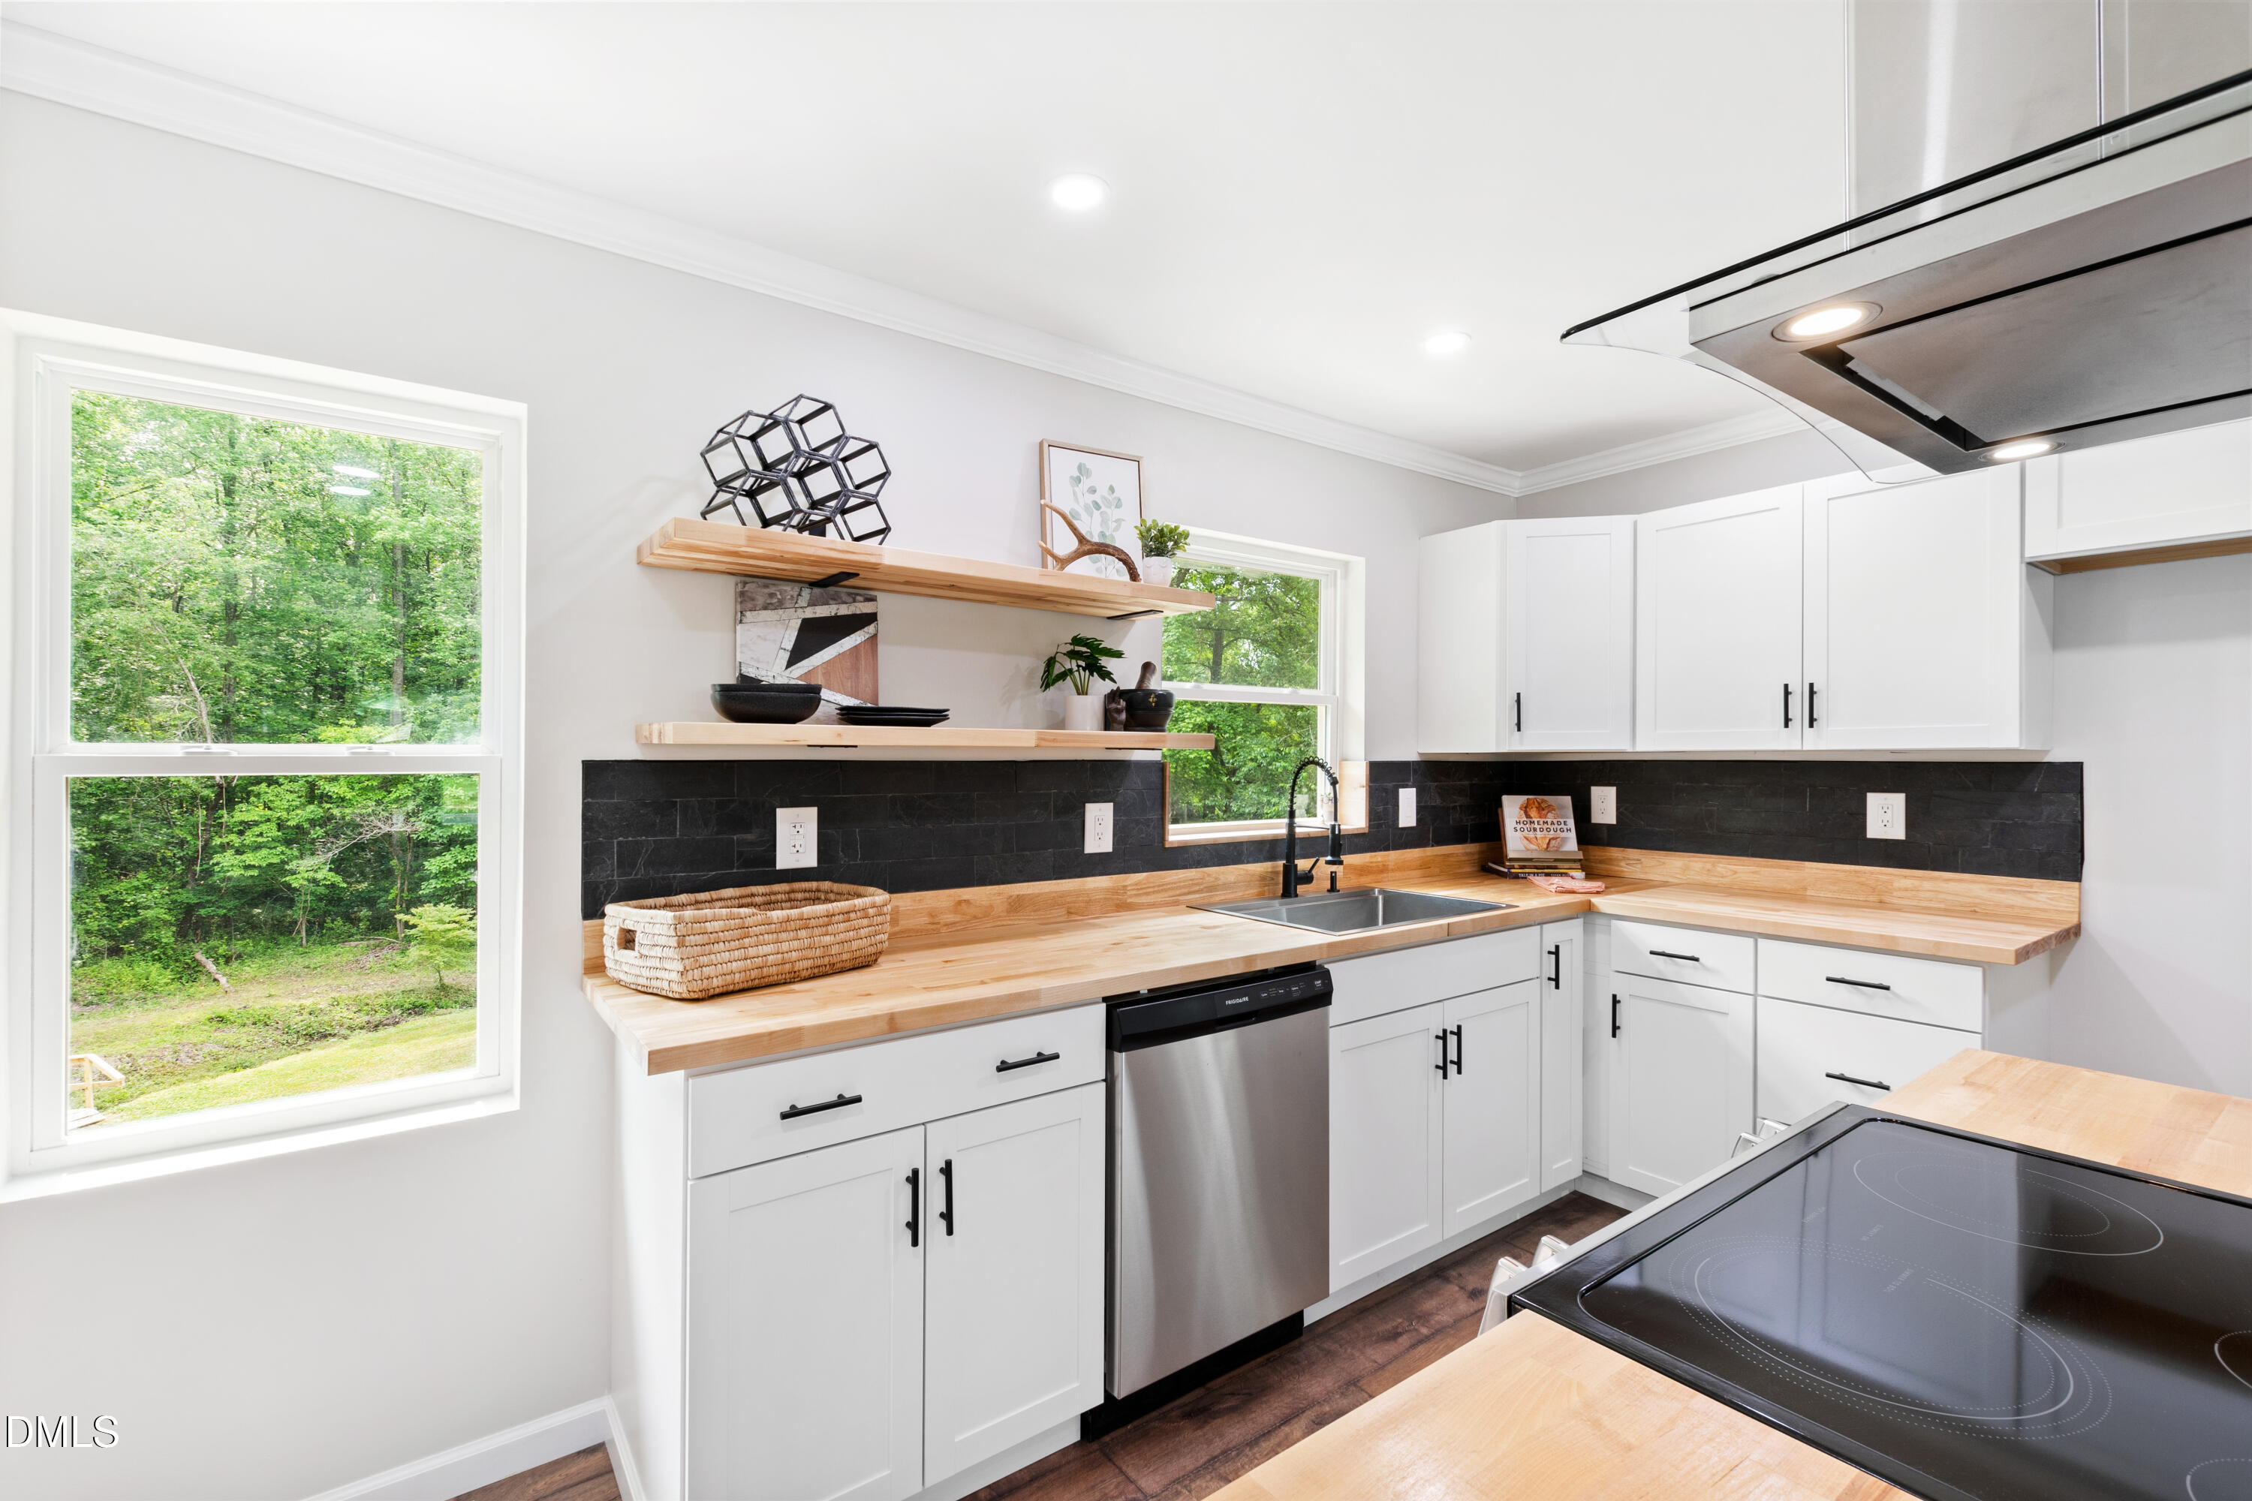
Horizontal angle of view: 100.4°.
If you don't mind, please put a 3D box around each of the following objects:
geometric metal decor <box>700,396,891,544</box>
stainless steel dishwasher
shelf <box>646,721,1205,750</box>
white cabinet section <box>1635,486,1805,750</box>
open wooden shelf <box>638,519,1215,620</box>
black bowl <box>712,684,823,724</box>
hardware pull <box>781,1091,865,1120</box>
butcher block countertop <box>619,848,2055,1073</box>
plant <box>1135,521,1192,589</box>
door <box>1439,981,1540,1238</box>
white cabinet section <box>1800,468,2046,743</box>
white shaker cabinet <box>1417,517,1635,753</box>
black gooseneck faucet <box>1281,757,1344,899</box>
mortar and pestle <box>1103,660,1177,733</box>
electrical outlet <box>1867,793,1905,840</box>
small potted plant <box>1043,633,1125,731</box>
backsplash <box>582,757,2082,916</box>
[{"bbox_3d":[-0.668,-0.547,1.908,0.310,0.293,0.170,1,-1,-42],"label":"geometric metal decor"},{"bbox_3d":[0.053,0.927,2.194,0.600,0.873,0.610,1,-1,-36],"label":"stainless steel dishwasher"},{"bbox_3d":[-0.378,-0.024,2.117,1.243,0.037,0.336,1,-1,-36],"label":"shelf"},{"bbox_3d":[1.905,-0.378,2.943,0.300,0.762,0.464,0,-1,-35],"label":"white cabinet section"},{"bbox_3d":[-0.380,-0.384,2.131,1.250,0.037,0.315,1,-1,-36],"label":"open wooden shelf"},{"bbox_3d":[-0.711,-0.088,1.857,0.220,0.084,0.220,0,-1,0],"label":"black bowl"},{"bbox_3d":[-0.478,0.555,1.468,0.127,0.013,0.033,1,-1,-36],"label":"hardware pull"},{"bbox_3d":[0.703,0.400,2.118,3.184,0.134,1.588,1,-1,-36],"label":"butcher block countertop"},{"bbox_3d":[0.092,-0.492,2.405,0.148,0.198,0.148,0,-1,0],"label":"plant"},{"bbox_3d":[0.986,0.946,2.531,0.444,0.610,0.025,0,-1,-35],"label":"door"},{"bbox_3d":[2.173,-0.381,2.567,0.300,0.762,0.459,0,-1,-35],"label":"white cabinet section"},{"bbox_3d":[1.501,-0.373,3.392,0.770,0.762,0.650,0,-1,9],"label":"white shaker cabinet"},{"bbox_3d":[0.549,0.234,2.764,0.088,0.419,0.215,1,-1,-36],"label":"black gooseneck faucet"},{"bbox_3d":[0.038,-0.132,2.415,0.178,0.190,0.178,0,-1,0],"label":"mortar and pestle"},{"bbox_3d":[2.214,0.194,2.731,0.010,0.136,0.091,1,-1,-36],"label":"electrical outlet"},{"bbox_3d":[-0.103,-0.162,2.308,0.190,0.245,0.175,0,-1,0],"label":"small potted plant"},{"bbox_3d":[0.710,0.182,2.136,3.225,0.312,1.584,1,-1,-36],"label":"backsplash"}]

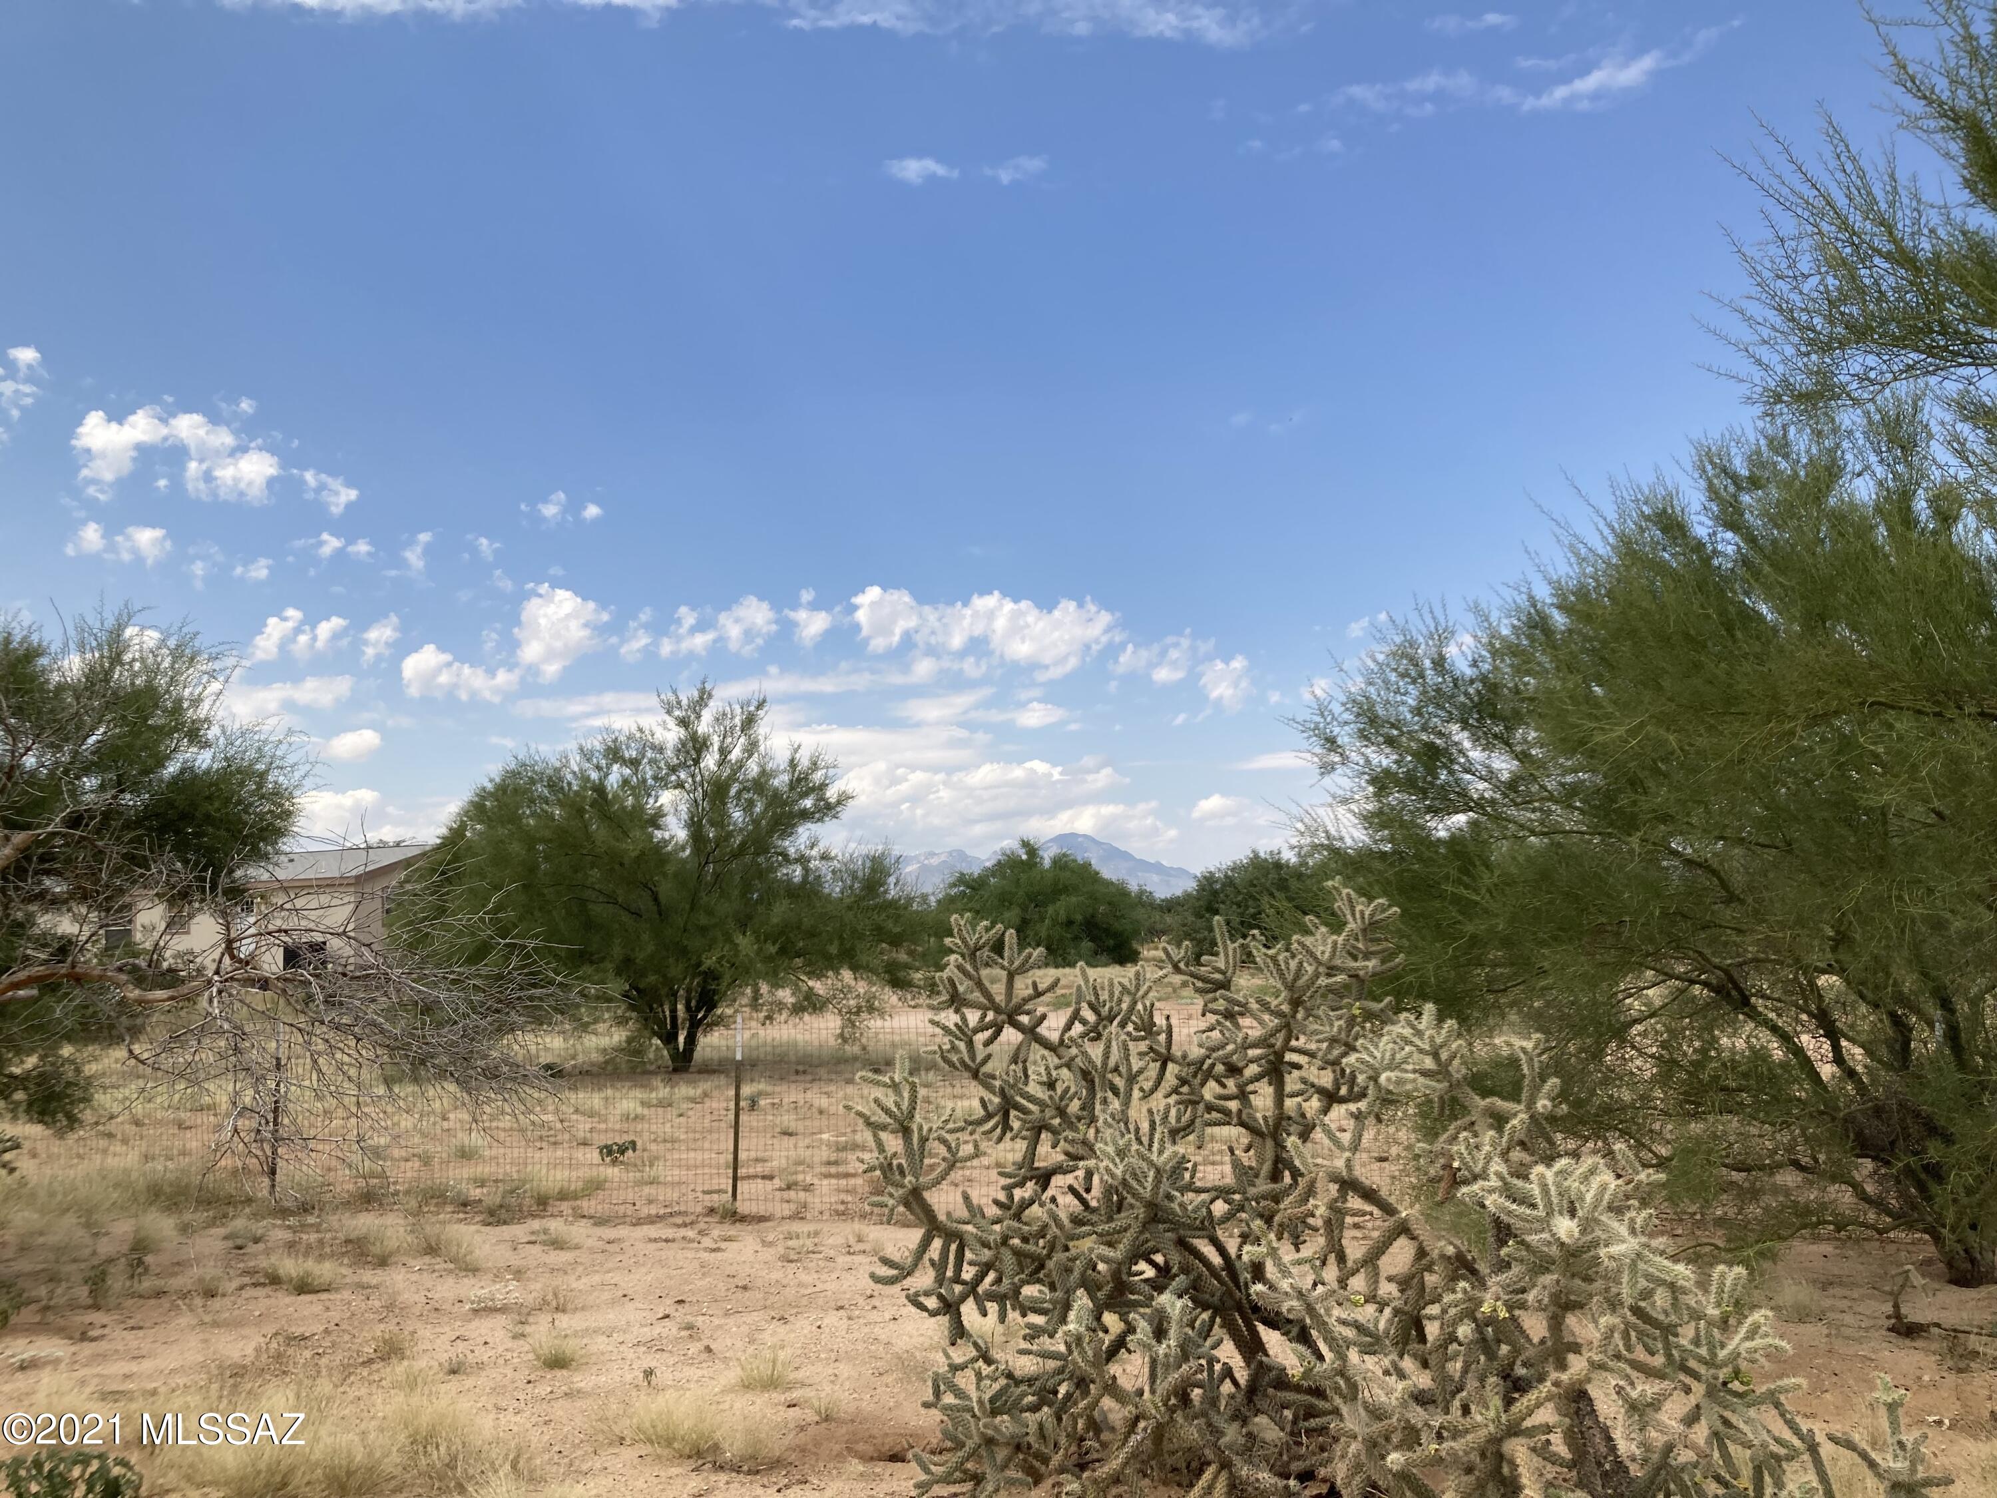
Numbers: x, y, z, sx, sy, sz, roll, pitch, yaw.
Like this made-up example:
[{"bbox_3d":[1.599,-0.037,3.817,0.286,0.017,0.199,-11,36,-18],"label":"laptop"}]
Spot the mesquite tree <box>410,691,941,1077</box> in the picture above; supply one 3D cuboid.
[{"bbox_3d":[-3.920,1.470,19.200,6.000,4.600,5.500,0,-6,0],"label":"mesquite tree"}]

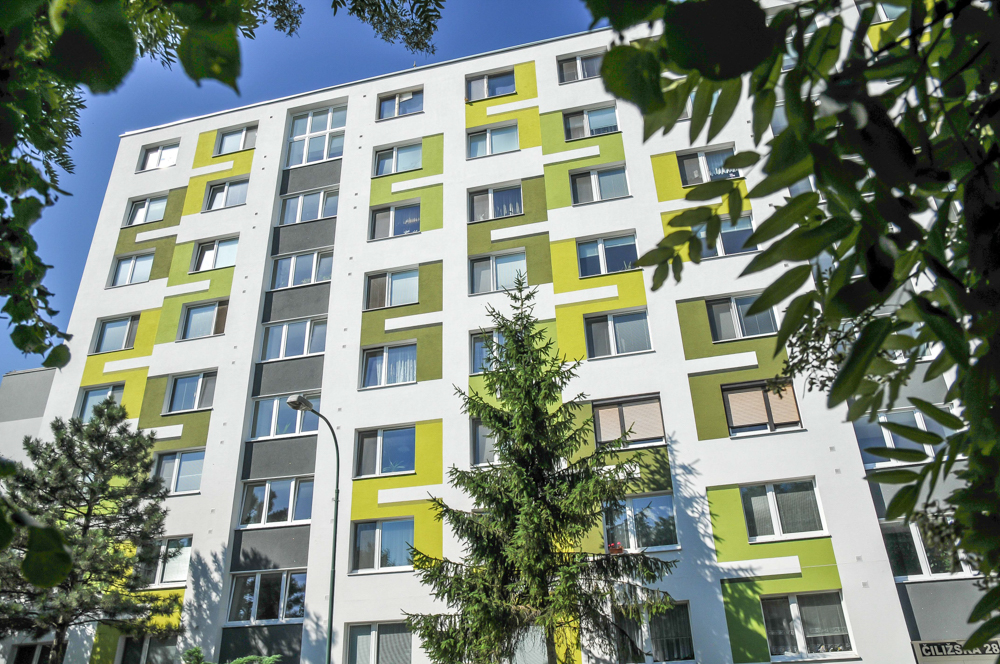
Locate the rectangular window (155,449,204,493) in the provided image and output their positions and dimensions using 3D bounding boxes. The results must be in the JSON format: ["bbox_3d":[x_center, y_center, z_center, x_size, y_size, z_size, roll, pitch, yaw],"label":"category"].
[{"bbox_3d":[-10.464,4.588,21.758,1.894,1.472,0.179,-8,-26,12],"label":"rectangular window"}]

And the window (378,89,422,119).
[{"bbox_3d":[-3.932,-9.027,26.494,1.970,1.460,0.150,-8,-26,12],"label":"window"}]

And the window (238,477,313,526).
[{"bbox_3d":[-6.919,5.269,20.739,2.480,1.409,0.198,-8,-26,12],"label":"window"}]

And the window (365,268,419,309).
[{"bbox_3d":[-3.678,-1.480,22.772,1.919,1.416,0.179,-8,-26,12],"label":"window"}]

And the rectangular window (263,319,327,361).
[{"bbox_3d":[-7.138,0.206,23.164,2.580,1.470,0.160,-8,-26,12],"label":"rectangular window"}]

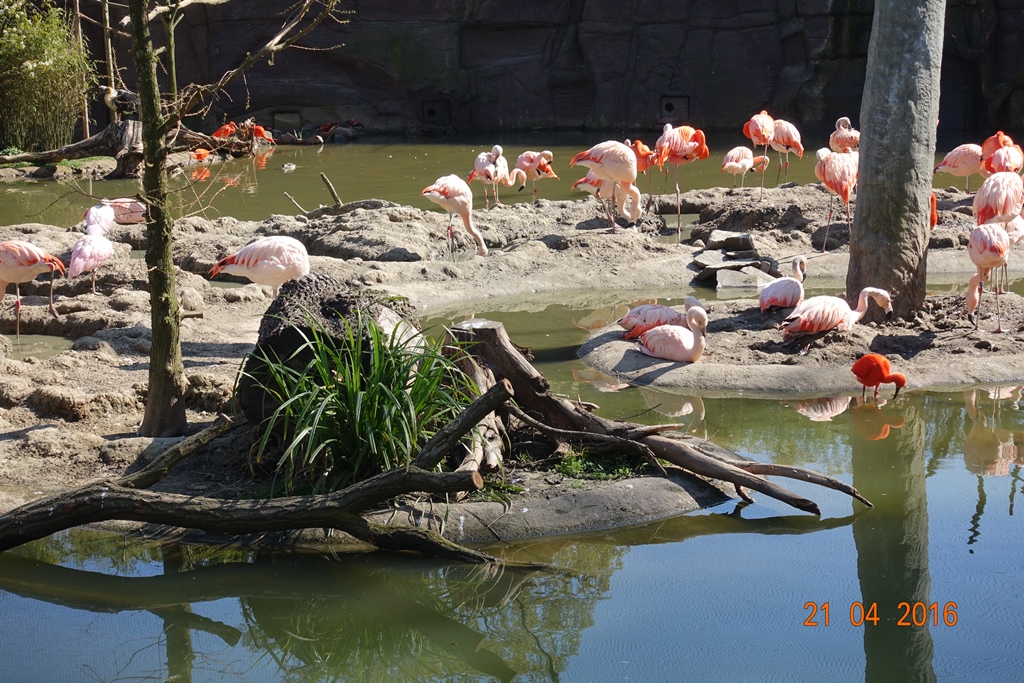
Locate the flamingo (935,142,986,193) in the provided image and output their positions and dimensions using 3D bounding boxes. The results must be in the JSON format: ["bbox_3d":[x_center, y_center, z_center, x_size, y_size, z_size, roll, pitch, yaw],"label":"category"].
[{"bbox_3d":[4.908,-1.746,21.600,0.680,0.780,0.300,-2,11,-5],"label":"flamingo"}]

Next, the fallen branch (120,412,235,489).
[{"bbox_3d":[-1.680,0.541,9.970,0.580,0.320,0.120,-5,11,-20],"label":"fallen branch"}]

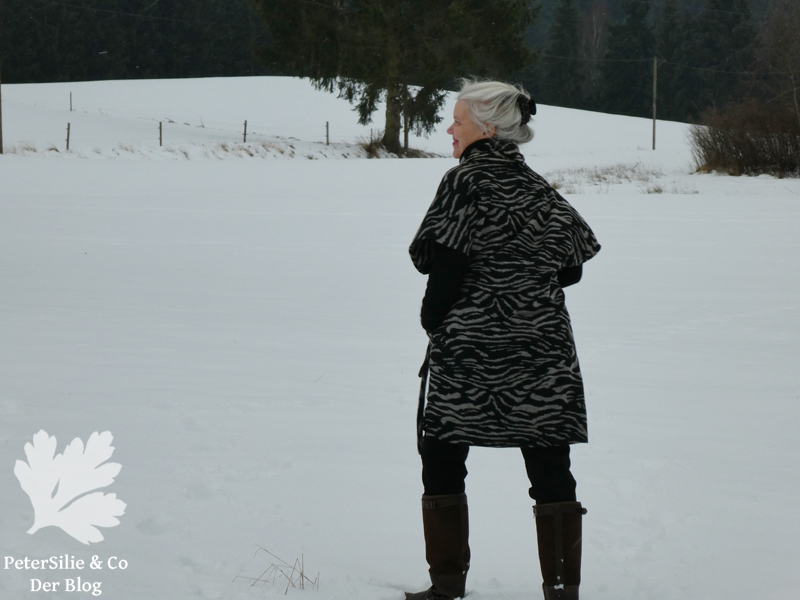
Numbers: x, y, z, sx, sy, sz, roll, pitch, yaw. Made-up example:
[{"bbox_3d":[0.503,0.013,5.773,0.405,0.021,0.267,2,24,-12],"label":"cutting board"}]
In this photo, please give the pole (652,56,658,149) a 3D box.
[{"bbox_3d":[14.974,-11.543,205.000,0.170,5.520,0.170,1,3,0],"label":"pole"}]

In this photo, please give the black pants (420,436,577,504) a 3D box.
[{"bbox_3d":[0.314,0.443,11.000,0.480,0.880,0.320,-1,3,-13],"label":"black pants"}]

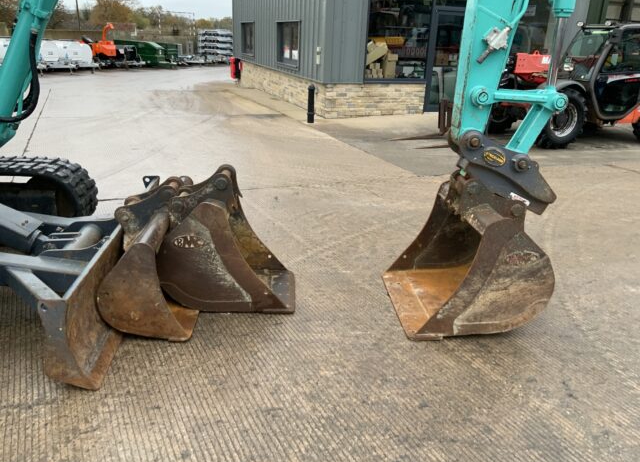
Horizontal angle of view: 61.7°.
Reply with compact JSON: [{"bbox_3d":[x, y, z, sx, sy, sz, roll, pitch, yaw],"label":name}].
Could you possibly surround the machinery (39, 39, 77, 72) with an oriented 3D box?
[{"bbox_3d":[-13.168,-8.433,26.026,2.800,1.520,1.400,9,21,17],"label":"machinery"}]

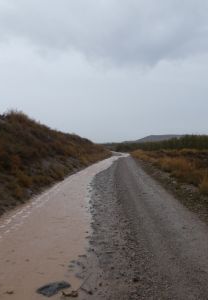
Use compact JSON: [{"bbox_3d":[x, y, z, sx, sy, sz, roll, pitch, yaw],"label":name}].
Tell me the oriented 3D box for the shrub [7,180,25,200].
[{"bbox_3d":[-2.429,1.112,7.612,0.494,0.538,0.469,0,1,0],"label":"shrub"}]

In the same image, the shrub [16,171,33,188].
[{"bbox_3d":[-2.535,0.941,8.843,0.510,0.563,0.485,0,1,0],"label":"shrub"}]

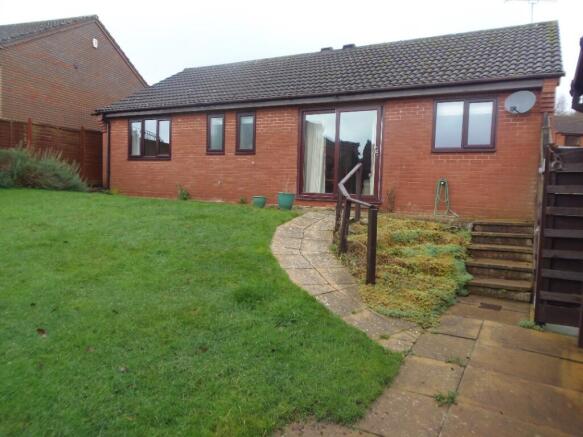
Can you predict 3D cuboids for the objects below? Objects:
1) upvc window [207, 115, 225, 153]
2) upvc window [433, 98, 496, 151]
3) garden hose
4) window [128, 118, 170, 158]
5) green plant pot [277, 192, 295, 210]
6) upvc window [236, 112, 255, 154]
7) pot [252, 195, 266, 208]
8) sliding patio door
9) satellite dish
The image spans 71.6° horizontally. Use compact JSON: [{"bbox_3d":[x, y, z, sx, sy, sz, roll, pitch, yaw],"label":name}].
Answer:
[{"bbox_3d":[-1.899,-2.131,10.281,0.539,1.033,0.100,4,4,25],"label":"upvc window"},{"bbox_3d":[3.331,-1.797,7.795,1.131,1.035,0.100,4,4,25],"label":"upvc window"},{"bbox_3d":[3.042,-0.403,7.908,0.477,0.815,0.130,4,4,25],"label":"garden hose"},{"bbox_3d":[-3.925,-2.196,11.247,1.583,1.149,0.100,4,4,25],"label":"window"},{"bbox_3d":[-0.121,-0.384,9.022,0.391,0.388,0.391,2,4,0],"label":"green plant pot"},{"bbox_3d":[-1.100,-2.070,9.901,0.562,1.030,0.100,4,4,25],"label":"upvc window"},{"bbox_3d":[-0.735,-0.379,9.338,0.328,0.282,0.328,2,4,0],"label":"pot"},{"bbox_3d":[1.046,-1.399,8.906,1.945,2.060,0.120,4,4,25],"label":"sliding patio door"},{"bbox_3d":[4.030,-2.046,7.128,0.500,0.430,0.350,5,5,43],"label":"satellite dish"}]

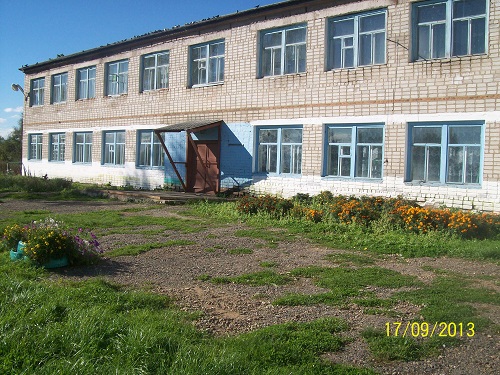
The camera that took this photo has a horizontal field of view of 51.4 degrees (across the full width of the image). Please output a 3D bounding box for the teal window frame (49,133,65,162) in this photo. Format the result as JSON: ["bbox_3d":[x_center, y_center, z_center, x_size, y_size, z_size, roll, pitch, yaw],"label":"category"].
[{"bbox_3d":[-10.466,-2.189,28.602,2.070,1.600,0.180,5,3,45],"label":"teal window frame"}]

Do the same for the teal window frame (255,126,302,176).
[{"bbox_3d":[0.973,-1.218,17.265,1.960,1.620,0.150,5,3,45],"label":"teal window frame"}]

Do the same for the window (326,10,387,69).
[{"bbox_3d":[3.146,-4.245,15.109,2.070,1.600,0.180,5,3,45],"label":"window"}]

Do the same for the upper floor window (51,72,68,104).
[{"bbox_3d":[-10.297,-5.372,28.448,2.070,1.600,0.180,5,3,45],"label":"upper floor window"}]

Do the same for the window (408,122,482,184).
[{"bbox_3d":[5.006,-0.861,13.282,1.960,1.620,0.150,5,3,45],"label":"window"}]

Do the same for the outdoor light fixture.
[{"bbox_3d":[-13.752,-5.698,31.025,0.300,0.950,0.900,5,3,45],"label":"outdoor light fixture"}]

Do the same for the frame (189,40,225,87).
[{"bbox_3d":[-1.574,-4.666,19.793,2.070,1.600,0.180,5,3,45],"label":"frame"}]

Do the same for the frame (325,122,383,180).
[{"bbox_3d":[3.068,-1.023,15.196,1.960,1.620,0.150,5,3,45],"label":"frame"}]

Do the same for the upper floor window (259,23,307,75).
[{"bbox_3d":[1.142,-4.458,17.098,2.070,1.600,0.180,5,3,45],"label":"upper floor window"}]

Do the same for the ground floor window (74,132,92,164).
[{"bbox_3d":[-8.396,-2.004,26.548,2.070,1.600,0.180,5,3,45],"label":"ground floor window"}]

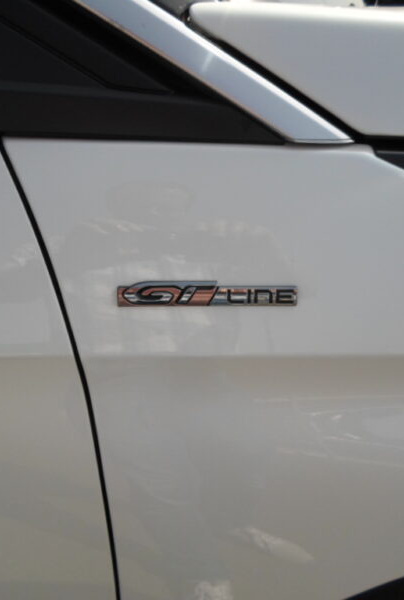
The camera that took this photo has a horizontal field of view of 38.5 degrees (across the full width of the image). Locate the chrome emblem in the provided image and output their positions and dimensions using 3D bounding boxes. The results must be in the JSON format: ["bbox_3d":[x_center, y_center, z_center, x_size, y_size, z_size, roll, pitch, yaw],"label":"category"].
[{"bbox_3d":[0.004,-0.005,0.472,0.146,0.021,0.004,-1,11,-3],"label":"chrome emblem"}]

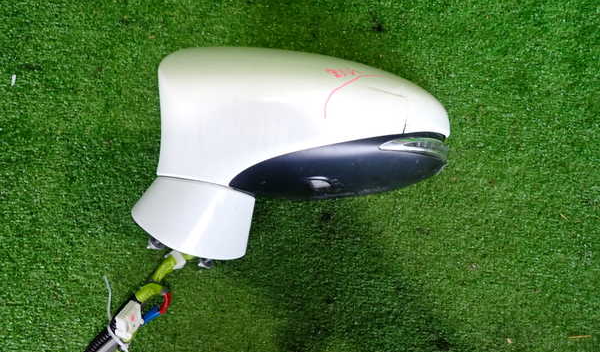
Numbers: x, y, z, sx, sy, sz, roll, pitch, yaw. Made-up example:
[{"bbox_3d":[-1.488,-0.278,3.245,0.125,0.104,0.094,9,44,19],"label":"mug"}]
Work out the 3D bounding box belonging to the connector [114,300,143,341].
[{"bbox_3d":[-0.171,0.145,0.433,0.014,0.025,0.026,13,116,8],"label":"connector"}]

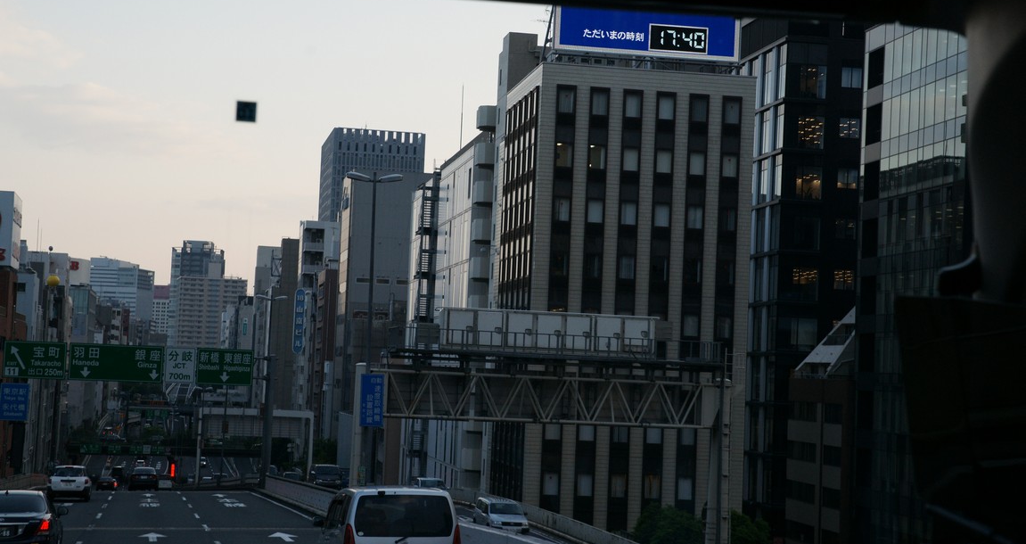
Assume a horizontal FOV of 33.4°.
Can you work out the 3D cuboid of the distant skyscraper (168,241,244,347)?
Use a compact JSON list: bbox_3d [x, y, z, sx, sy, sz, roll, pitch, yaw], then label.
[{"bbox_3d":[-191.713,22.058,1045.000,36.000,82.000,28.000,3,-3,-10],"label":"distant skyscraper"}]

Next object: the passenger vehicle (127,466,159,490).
[{"bbox_3d":[-22.656,12.696,105.000,1.750,1.430,4.650,2,-7,-12],"label":"passenger vehicle"}]

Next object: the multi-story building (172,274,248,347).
[{"bbox_3d":[-174.304,31.153,988.000,40.000,57.000,18.000,3,-3,-10],"label":"multi-story building"}]

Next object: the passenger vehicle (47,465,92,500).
[{"bbox_3d":[-18.976,9.061,73.518,1.695,1.500,4.400,2,-6,-12],"label":"passenger vehicle"}]

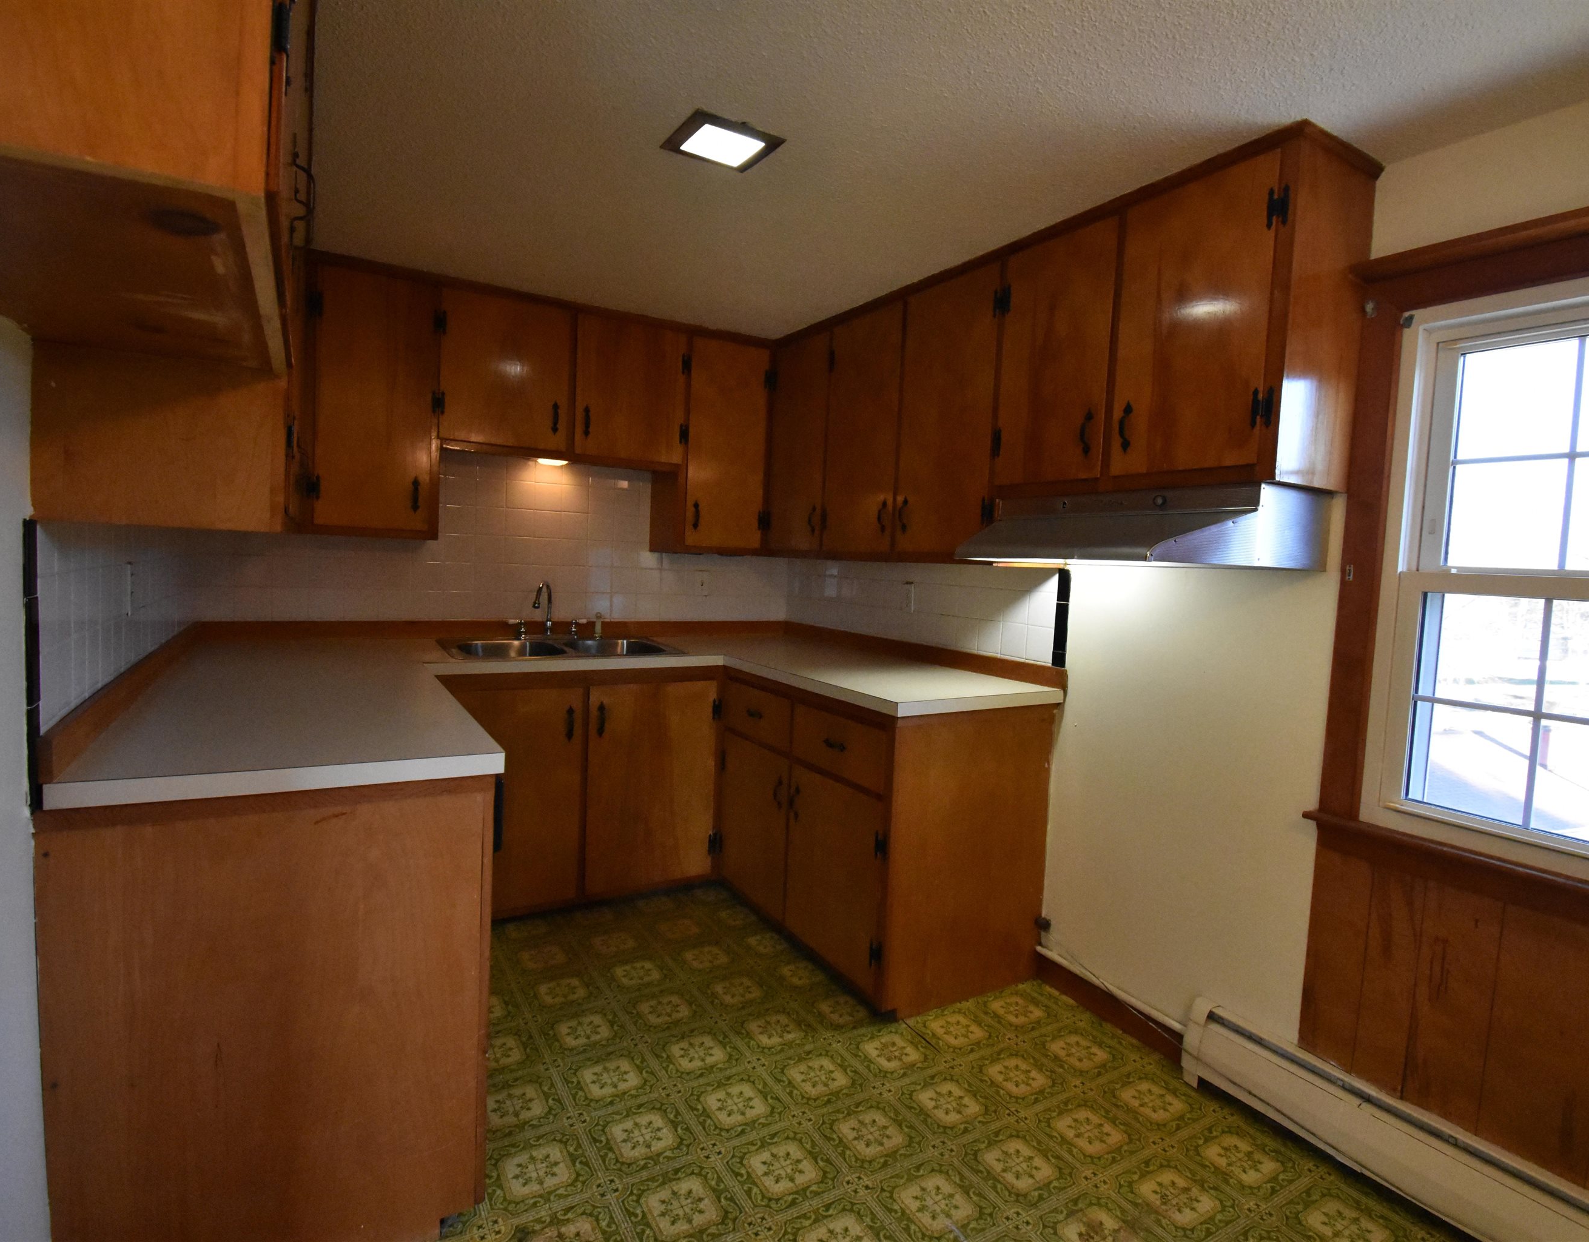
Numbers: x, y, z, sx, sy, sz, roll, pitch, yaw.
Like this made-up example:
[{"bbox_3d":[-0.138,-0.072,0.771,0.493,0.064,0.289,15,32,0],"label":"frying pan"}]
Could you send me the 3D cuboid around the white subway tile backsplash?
[{"bbox_3d":[-0.527,-0.245,2.430,2.327,0.657,1.800,0,5,-32],"label":"white subway tile backsplash"}]

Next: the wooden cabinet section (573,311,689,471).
[{"bbox_3d":[-0.709,-0.892,3.102,0.440,0.515,0.326,-1,6,-31],"label":"wooden cabinet section"}]

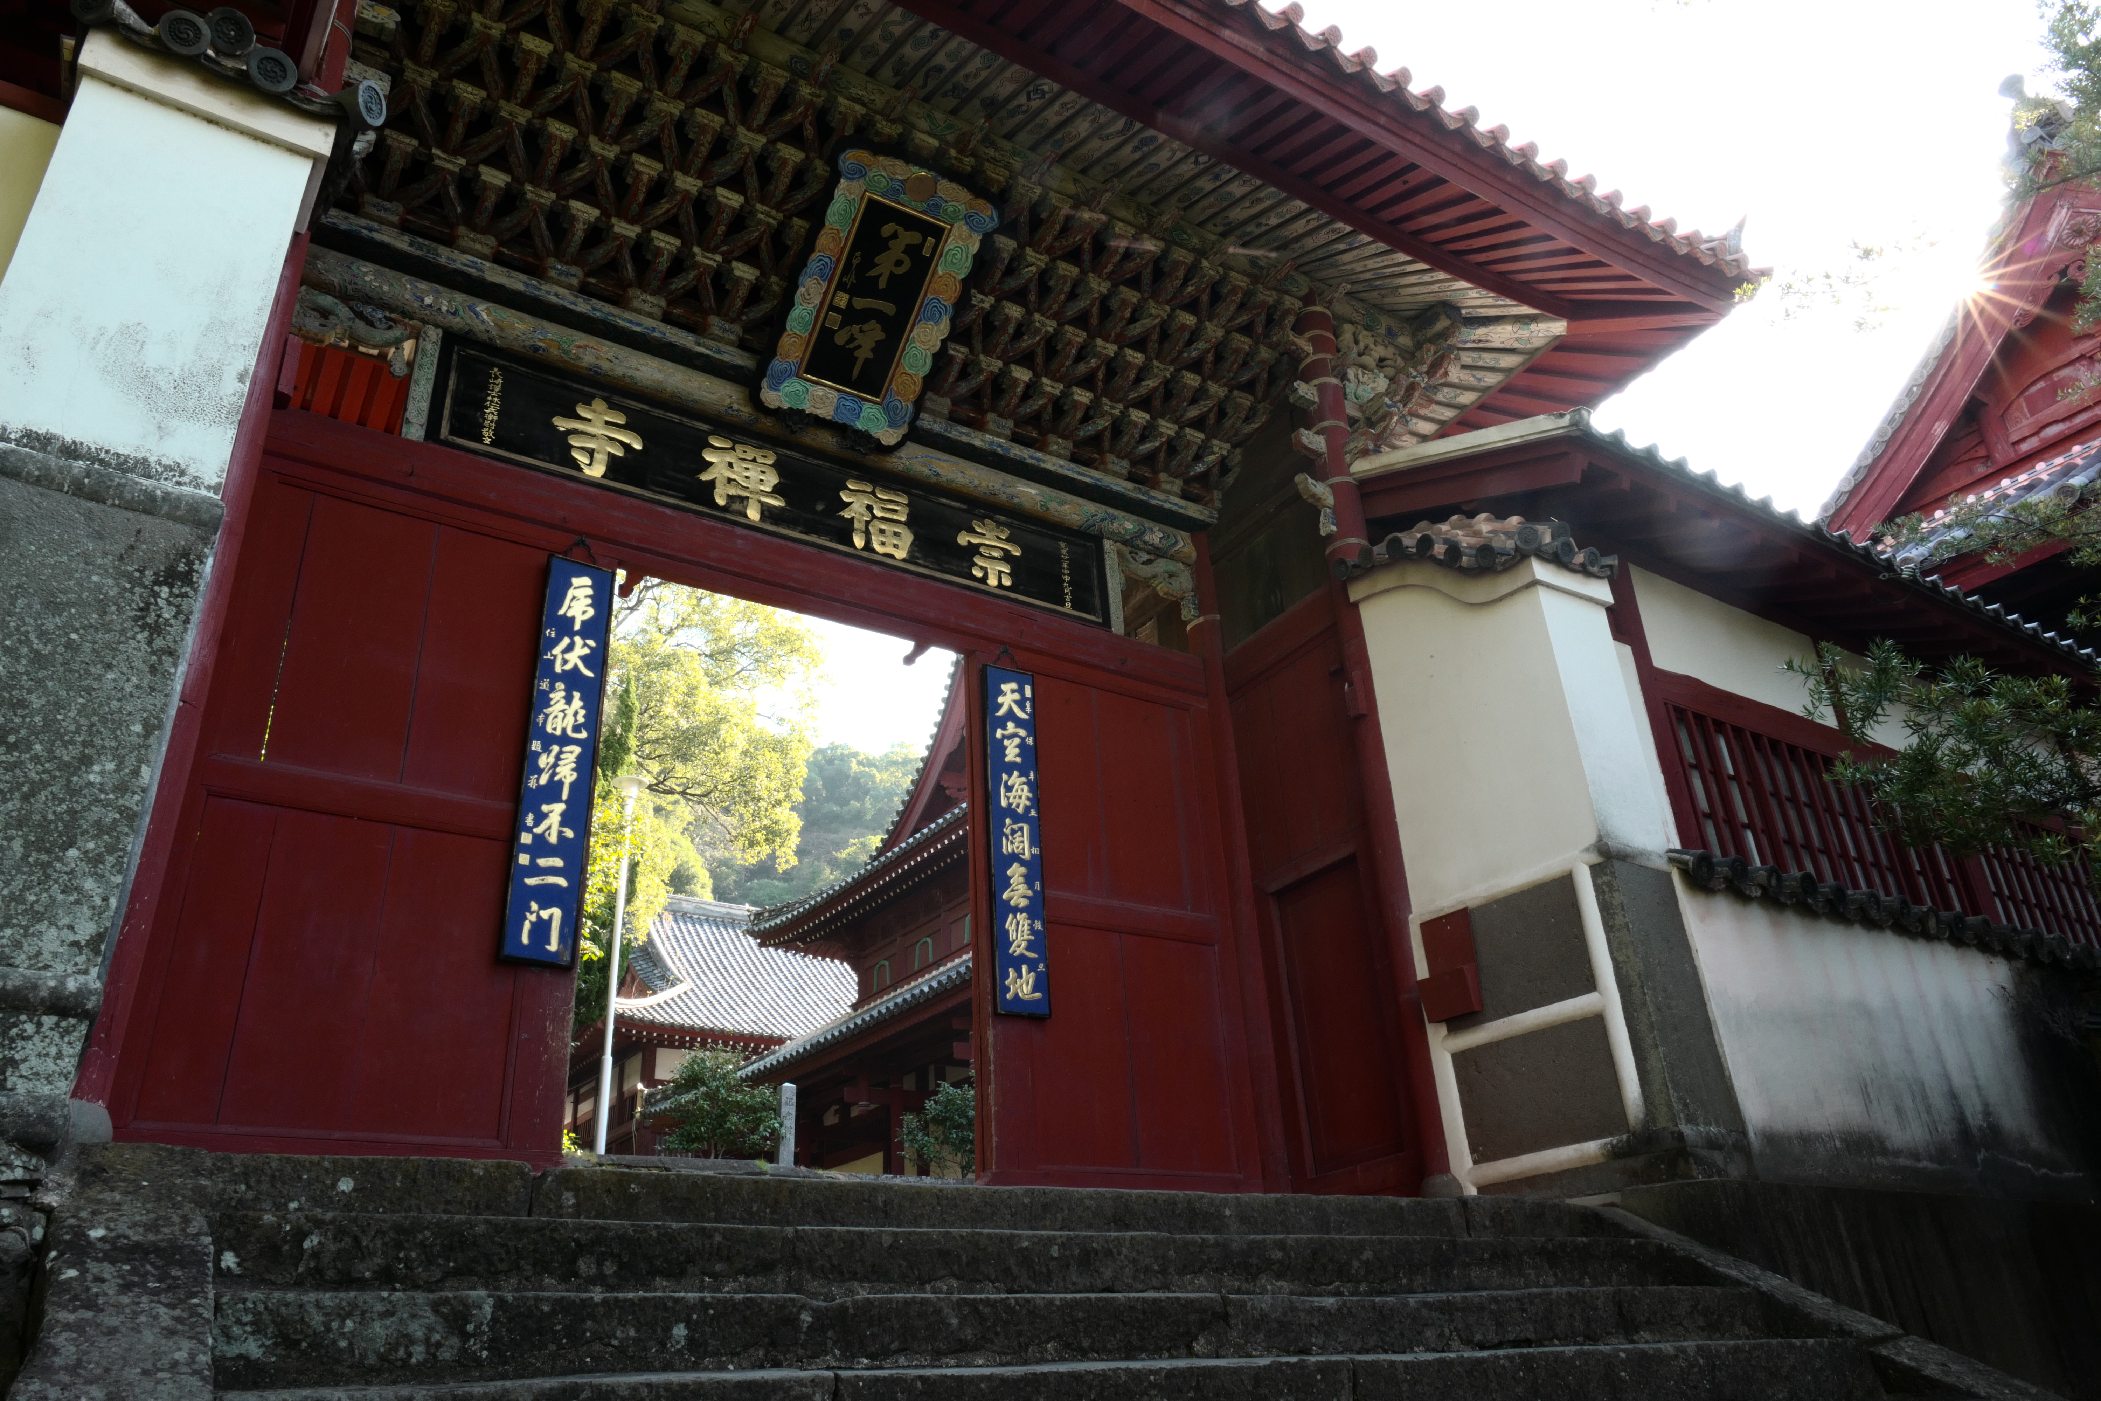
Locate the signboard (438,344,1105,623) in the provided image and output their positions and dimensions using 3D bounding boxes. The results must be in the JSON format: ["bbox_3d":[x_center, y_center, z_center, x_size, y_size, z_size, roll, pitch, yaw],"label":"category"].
[{"bbox_3d":[-1.177,-1.030,7.002,3.553,0.627,0.100,14,-31,-30],"label":"signboard"}]

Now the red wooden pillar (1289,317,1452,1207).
[{"bbox_3d":[1.594,-0.093,7.063,0.209,4.939,0.209,14,-31,-30],"label":"red wooden pillar"}]

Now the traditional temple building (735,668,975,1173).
[{"bbox_3d":[3.858,4.898,28.822,17.000,12.800,14.300,14,-31,-30],"label":"traditional temple building"}]

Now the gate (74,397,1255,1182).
[{"bbox_3d":[-1.050,0.643,6.262,4.917,3.135,0.250,14,-31,-30],"label":"gate"}]

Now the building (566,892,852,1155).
[{"bbox_3d":[-7.875,11.046,39.471,13.800,11.400,13.800,14,-31,-30],"label":"building"}]

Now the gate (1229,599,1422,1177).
[{"bbox_3d":[1.351,0.947,7.094,0.130,3.146,0.907,14,-31,-30],"label":"gate"}]

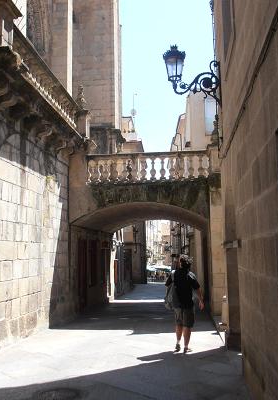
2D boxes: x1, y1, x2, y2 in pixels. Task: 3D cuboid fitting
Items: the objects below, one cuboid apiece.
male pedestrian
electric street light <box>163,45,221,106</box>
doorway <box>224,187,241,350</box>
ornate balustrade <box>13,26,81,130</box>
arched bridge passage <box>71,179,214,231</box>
[{"bbox_3d":[0.780,1.798,8.937,0.660,1.690,0.480,-1,-6,-2],"label":"male pedestrian"},{"bbox_3d":[1.297,-3.048,12.481,1.400,1.560,0.530,-1,-6,6],"label":"electric street light"},{"bbox_3d":[1.727,1.231,9.649,0.320,2.900,1.250,-1,-6,6],"label":"doorway"},{"bbox_3d":[-1.900,-2.258,11.125,0.320,0.850,4.900,-1,-6,6],"label":"ornate balustrade"},{"bbox_3d":[0.298,0.336,16.704,3.850,1.250,6.000,-1,-6,6],"label":"arched bridge passage"}]

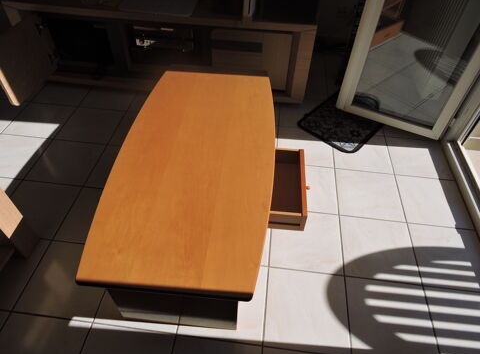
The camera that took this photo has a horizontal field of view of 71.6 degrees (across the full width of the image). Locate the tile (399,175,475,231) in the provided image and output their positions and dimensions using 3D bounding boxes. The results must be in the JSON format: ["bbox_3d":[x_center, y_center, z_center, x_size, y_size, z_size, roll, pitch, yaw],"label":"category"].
[{"bbox_3d":[1.036,0.131,1.808,0.337,0.010,0.337,6,48,3],"label":"tile"}]

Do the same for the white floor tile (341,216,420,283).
[{"bbox_3d":[0.652,0.337,1.580,0.334,0.010,0.334,6,47,3],"label":"white floor tile"}]

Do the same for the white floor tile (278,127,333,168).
[{"bbox_3d":[0.395,-0.191,2.056,0.334,0.010,0.334,6,47,3],"label":"white floor tile"}]

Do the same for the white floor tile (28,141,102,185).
[{"bbox_3d":[-0.989,-0.089,1.925,0.337,0.010,0.337,6,48,3],"label":"white floor tile"}]

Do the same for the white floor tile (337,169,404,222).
[{"bbox_3d":[0.699,0.094,1.827,0.337,0.010,0.337,6,48,3],"label":"white floor tile"}]

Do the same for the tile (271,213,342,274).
[{"bbox_3d":[0.317,0.301,1.599,0.334,0.010,0.334,6,47,3],"label":"tile"}]

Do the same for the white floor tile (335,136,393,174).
[{"bbox_3d":[0.739,-0.154,2.056,0.337,0.010,0.337,6,48,3],"label":"white floor tile"}]

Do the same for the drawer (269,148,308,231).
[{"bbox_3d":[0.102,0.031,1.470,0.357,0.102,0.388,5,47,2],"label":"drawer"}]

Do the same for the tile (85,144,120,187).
[{"bbox_3d":[-0.651,-0.051,1.887,0.334,0.010,0.334,6,47,3],"label":"tile"}]

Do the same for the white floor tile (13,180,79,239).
[{"bbox_3d":[-1.026,0.160,1.678,0.334,0.010,0.334,6,47,3],"label":"white floor tile"}]

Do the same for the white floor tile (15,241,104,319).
[{"bbox_3d":[-0.732,0.444,1.447,0.337,0.010,0.337,6,48,3],"label":"white floor tile"}]

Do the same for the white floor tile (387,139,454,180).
[{"bbox_3d":[1.066,-0.120,2.017,0.334,0.010,0.334,6,47,3],"label":"white floor tile"}]

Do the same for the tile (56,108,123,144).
[{"bbox_3d":[-0.949,-0.336,2.154,0.337,0.010,0.337,6,48,3],"label":"tile"}]

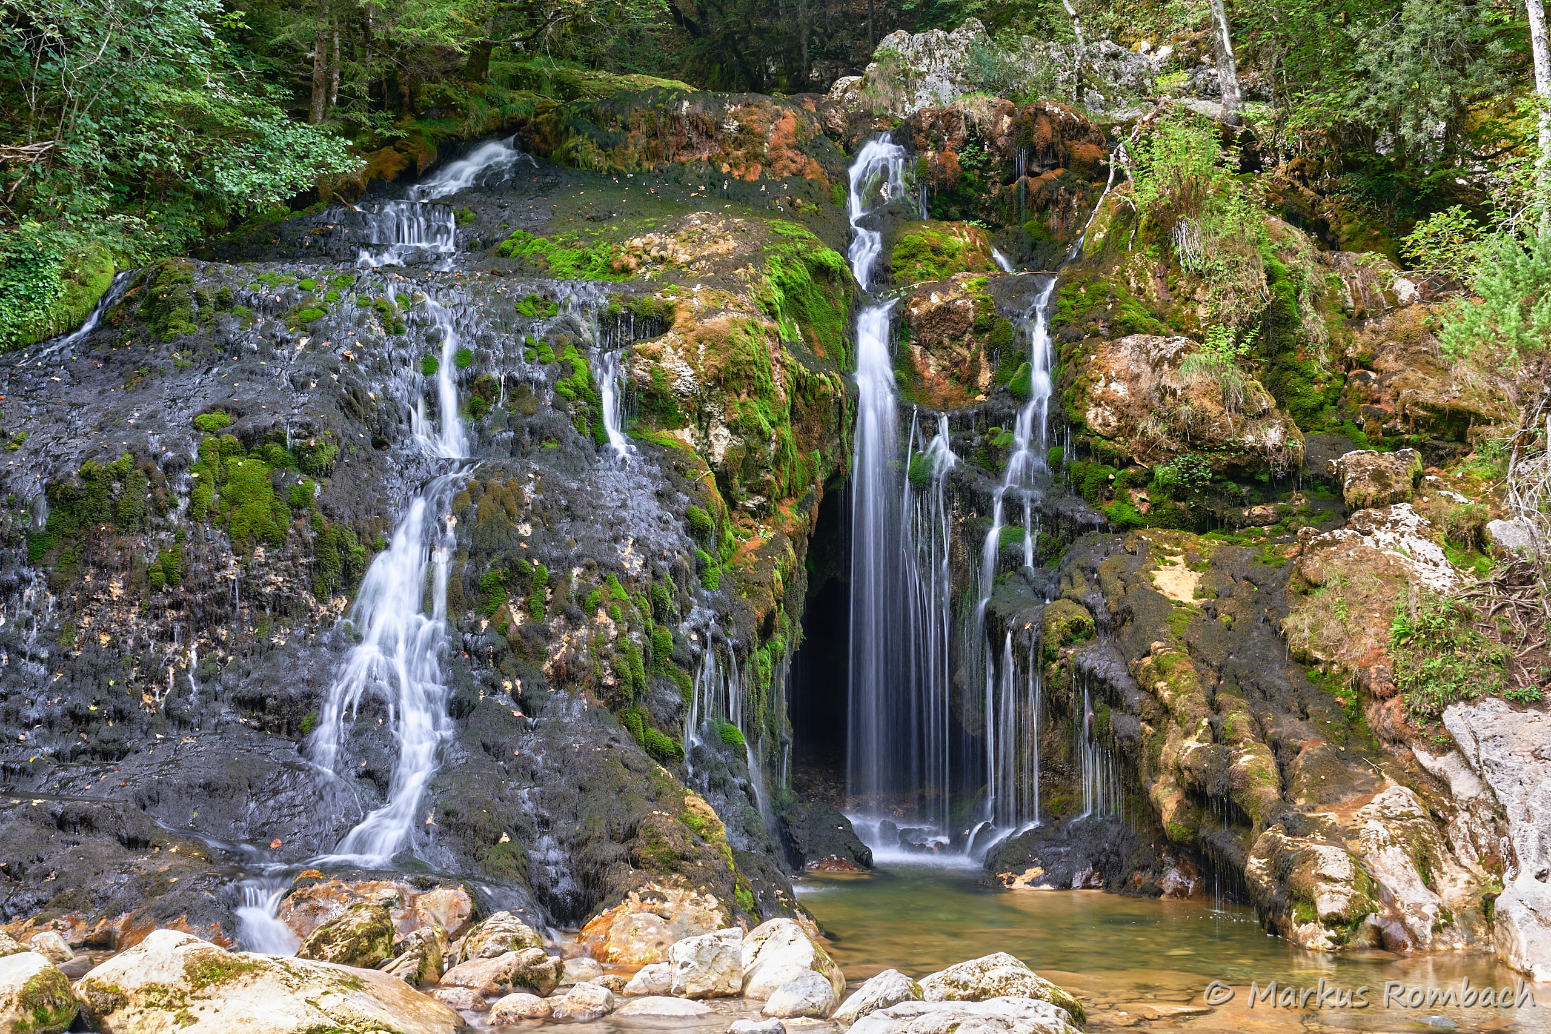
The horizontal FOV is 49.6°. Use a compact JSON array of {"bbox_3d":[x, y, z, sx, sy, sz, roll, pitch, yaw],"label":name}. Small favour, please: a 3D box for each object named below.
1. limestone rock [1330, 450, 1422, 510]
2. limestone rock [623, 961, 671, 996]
[{"bbox_3d":[4.100,-0.249,11.500,0.630,0.426,0.504,0,-2,0],"label":"limestone rock"},{"bbox_3d":[-0.615,2.242,8.161,0.247,0.166,0.198,0,-2,0],"label":"limestone rock"}]

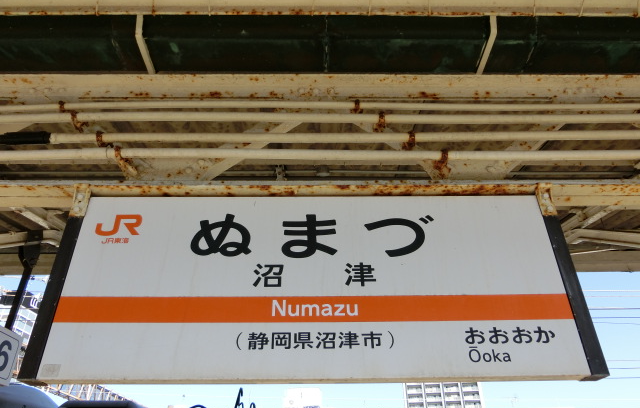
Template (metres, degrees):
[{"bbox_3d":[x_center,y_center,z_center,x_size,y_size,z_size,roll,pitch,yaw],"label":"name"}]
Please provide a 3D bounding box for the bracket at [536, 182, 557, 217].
[{"bbox_3d":[1.155,-0.023,2.355,0.070,0.175,0.040,0,-31,0],"label":"bracket"}]

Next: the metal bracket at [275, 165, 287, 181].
[{"bbox_3d":[-0.363,-0.289,4.245,0.095,0.140,0.070,0,-31,0],"label":"metal bracket"}]

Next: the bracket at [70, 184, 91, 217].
[{"bbox_3d":[-1.218,-0.018,2.352,0.070,0.175,0.040,0,-31,0],"label":"bracket"}]

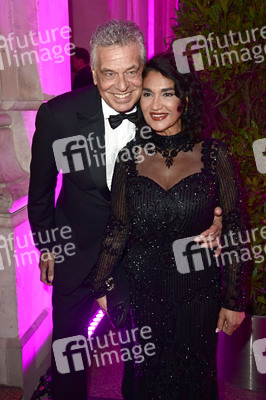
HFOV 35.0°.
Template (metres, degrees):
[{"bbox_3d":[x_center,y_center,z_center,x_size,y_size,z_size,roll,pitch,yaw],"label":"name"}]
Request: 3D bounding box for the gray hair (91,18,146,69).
[{"bbox_3d":[-0.050,-0.500,1.400,0.185,0.180,0.205,-6,19,-4],"label":"gray hair"}]

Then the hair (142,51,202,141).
[{"bbox_3d":[0.125,-0.318,1.345,0.205,0.275,0.215,2,13,17],"label":"hair"}]

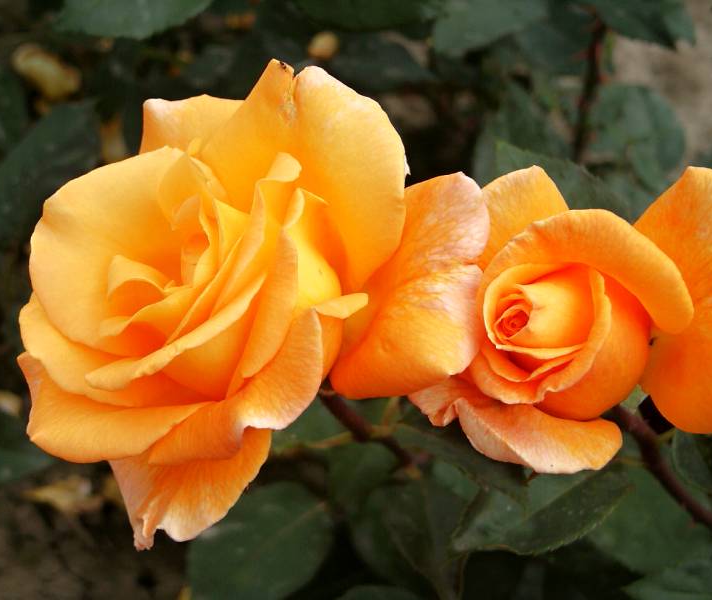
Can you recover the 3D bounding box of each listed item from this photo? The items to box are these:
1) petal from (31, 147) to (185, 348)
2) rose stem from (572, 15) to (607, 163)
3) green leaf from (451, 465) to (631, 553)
[{"bbox_3d":[-0.067,-0.013,0.485,0.045,0.054,0.024,6,6,-24],"label":"petal"},{"bbox_3d":[0.087,-0.078,0.660,0.011,0.059,0.011,7,24,-2],"label":"rose stem"},{"bbox_3d":[0.057,0.065,0.545,0.056,0.014,0.027,-23,43,-17],"label":"green leaf"}]

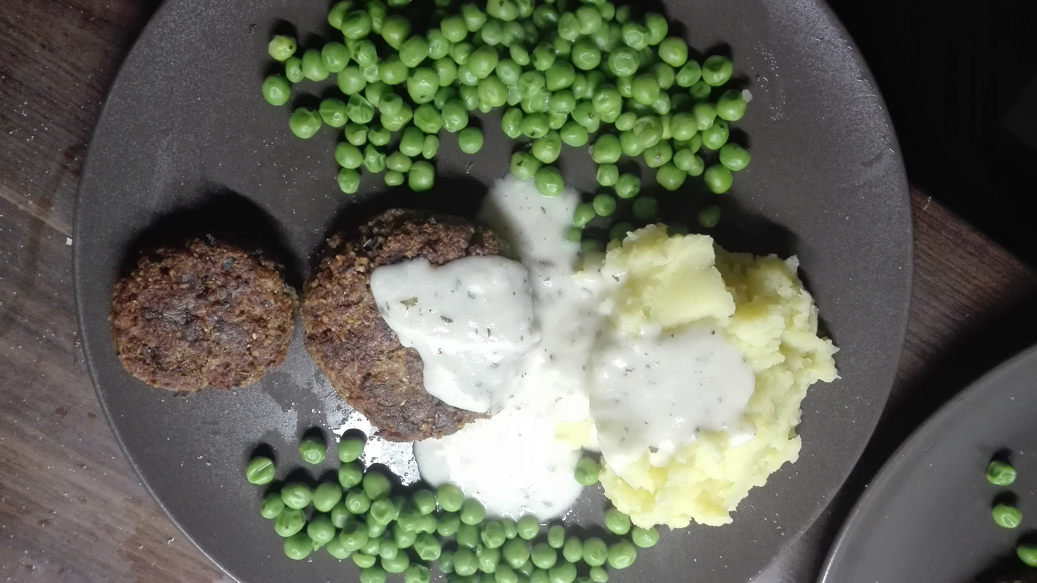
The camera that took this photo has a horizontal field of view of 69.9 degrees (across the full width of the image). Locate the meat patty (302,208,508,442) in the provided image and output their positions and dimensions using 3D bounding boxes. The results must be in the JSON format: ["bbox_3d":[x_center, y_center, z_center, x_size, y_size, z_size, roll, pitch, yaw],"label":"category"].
[{"bbox_3d":[-0.034,0.011,0.239,0.073,0.022,0.075,0,83,-1],"label":"meat patty"}]

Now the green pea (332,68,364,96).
[{"bbox_3d":[-0.050,-0.063,0.223,0.009,0.008,0.009,0,102,-2],"label":"green pea"}]

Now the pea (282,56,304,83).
[{"bbox_3d":[-0.067,-0.066,0.222,0.007,0.007,0.008,0,102,-2],"label":"pea"}]

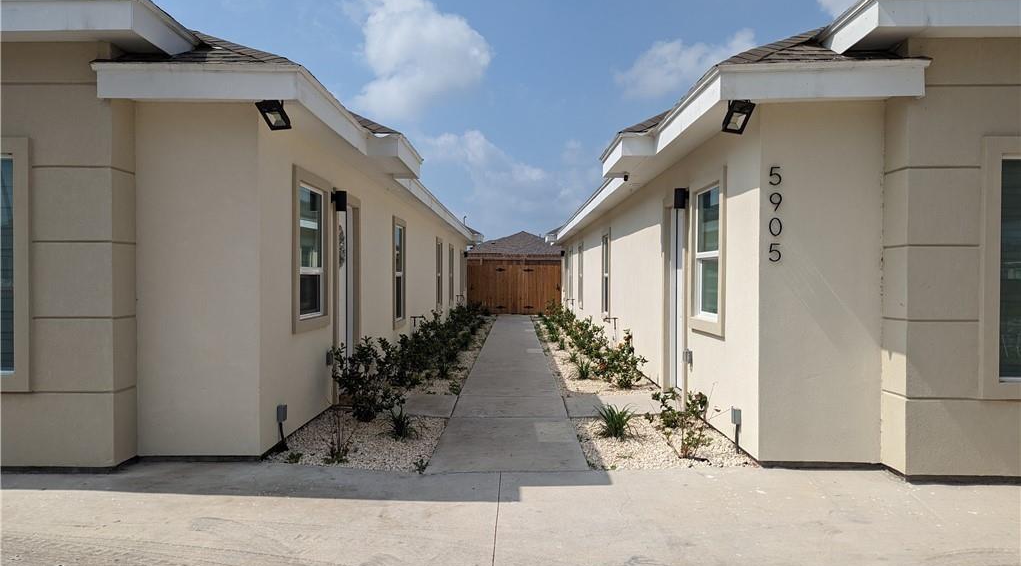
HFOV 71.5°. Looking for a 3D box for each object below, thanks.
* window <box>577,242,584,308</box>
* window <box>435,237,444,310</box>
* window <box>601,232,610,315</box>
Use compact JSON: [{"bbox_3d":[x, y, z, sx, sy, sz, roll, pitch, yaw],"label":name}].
[{"bbox_3d":[1.895,-0.185,18.770,0.120,1.720,1.140,0,1,0],"label":"window"},{"bbox_3d":[-1.760,-0.210,17.430,0.120,1.720,1.140,0,1,0],"label":"window"},{"bbox_3d":[1.865,-0.146,13.570,0.120,1.720,1.140,0,1,0],"label":"window"}]

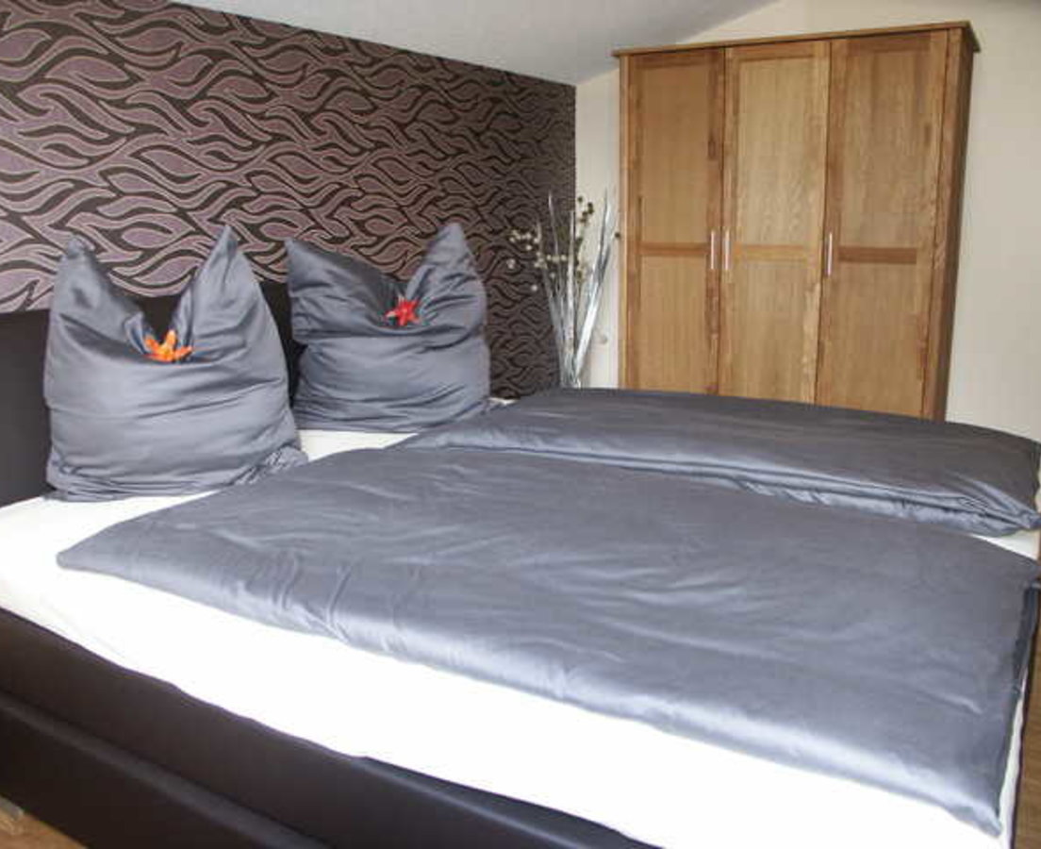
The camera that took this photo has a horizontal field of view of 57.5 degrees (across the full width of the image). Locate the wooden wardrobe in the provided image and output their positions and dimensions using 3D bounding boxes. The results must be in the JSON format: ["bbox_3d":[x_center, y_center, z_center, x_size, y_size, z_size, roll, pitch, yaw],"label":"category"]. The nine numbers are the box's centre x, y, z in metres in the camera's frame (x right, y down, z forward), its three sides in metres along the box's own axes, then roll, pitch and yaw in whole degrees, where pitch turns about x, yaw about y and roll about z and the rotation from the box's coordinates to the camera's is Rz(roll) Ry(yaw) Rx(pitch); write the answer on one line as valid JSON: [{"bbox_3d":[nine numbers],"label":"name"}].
[{"bbox_3d":[1.150,-0.644,4.103,1.420,1.940,0.570,7,15,30],"label":"wooden wardrobe"}]

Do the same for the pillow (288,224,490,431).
[{"bbox_3d":[-0.420,-0.332,3.079,0.660,0.640,0.310,-7,14,-25],"label":"pillow"}]

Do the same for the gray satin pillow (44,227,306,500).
[{"bbox_3d":[-0.884,-0.170,2.385,0.610,0.640,0.310,-8,15,-31],"label":"gray satin pillow"}]

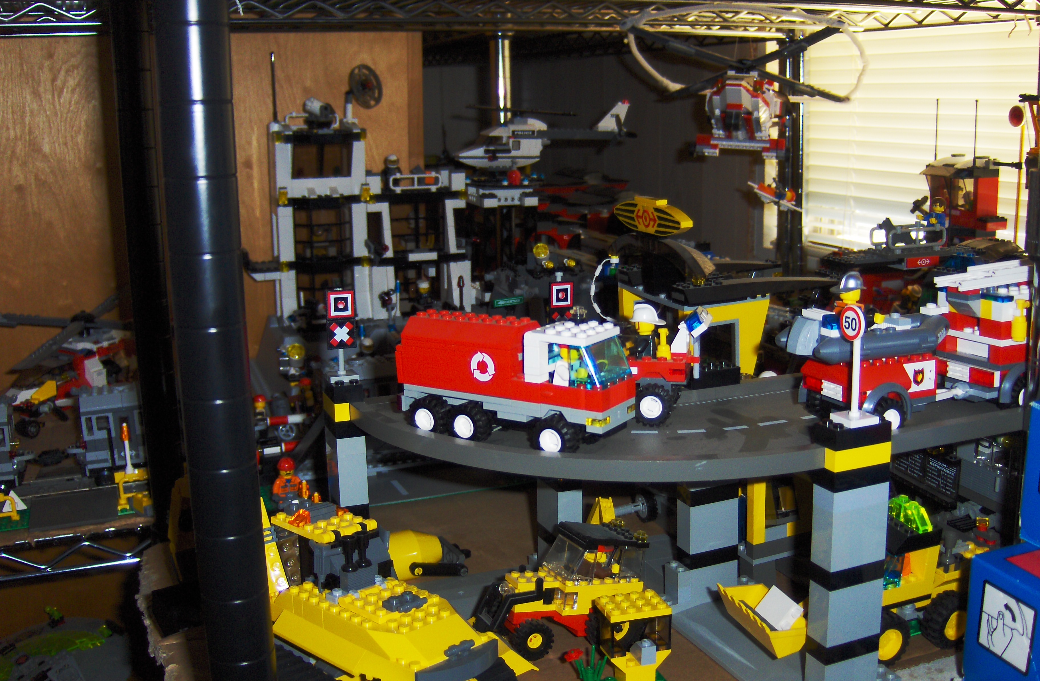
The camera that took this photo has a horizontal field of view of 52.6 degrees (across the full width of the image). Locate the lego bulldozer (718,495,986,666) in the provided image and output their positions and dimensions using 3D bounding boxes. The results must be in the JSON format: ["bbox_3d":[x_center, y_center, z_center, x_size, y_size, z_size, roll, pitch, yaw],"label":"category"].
[{"bbox_3d":[0.190,0.126,0.574,0.152,0.081,0.060,-5,13,-18],"label":"lego bulldozer"}]

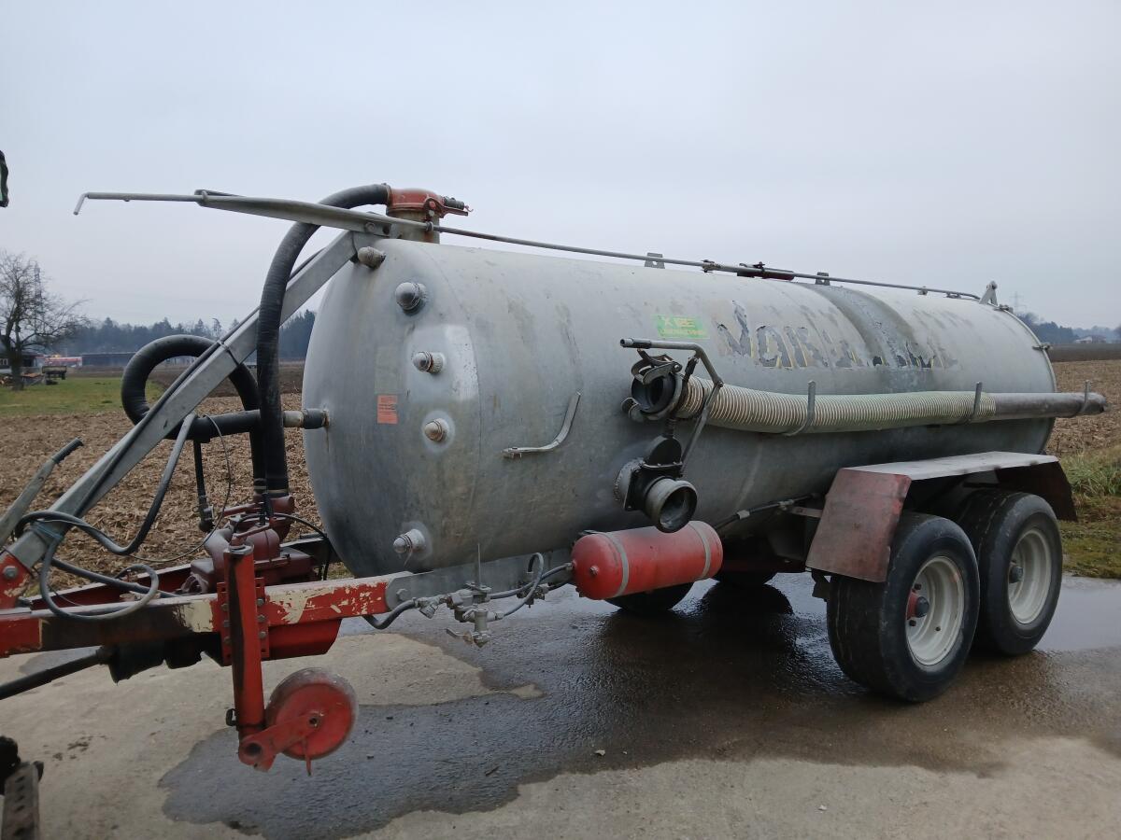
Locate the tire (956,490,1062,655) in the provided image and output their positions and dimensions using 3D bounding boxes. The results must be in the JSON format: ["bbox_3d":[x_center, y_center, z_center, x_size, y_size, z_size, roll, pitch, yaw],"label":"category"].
[{"bbox_3d":[2.515,0.862,4.801,0.878,0.878,0.345,-4,5,-37],"label":"tire"}]

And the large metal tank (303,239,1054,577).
[{"bbox_3d":[1.056,-0.086,4.820,4.943,1.424,1.424,-2,4,-37],"label":"large metal tank"}]

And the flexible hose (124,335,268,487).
[{"bbox_3d":[-1.315,-0.032,3.058,0.530,0.580,0.265,-4,5,-37],"label":"flexible hose"}]

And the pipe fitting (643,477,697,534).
[{"bbox_3d":[0.427,0.339,3.359,0.207,0.207,0.149,-4,5,-37],"label":"pipe fitting"}]

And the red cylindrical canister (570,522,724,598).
[{"bbox_3d":[0.377,0.585,3.545,0.762,0.253,0.253,-2,4,-37],"label":"red cylindrical canister"}]

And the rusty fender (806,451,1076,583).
[{"bbox_3d":[2.106,0.431,4.448,1.971,0.455,0.364,-2,4,-37],"label":"rusty fender"}]

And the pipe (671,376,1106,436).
[{"bbox_3d":[2.080,-0.083,4.541,4.082,0.265,0.207,-1,4,-37],"label":"pipe"}]

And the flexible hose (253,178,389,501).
[{"bbox_3d":[-0.899,-0.332,3.249,0.613,1.242,0.215,-4,5,-37],"label":"flexible hose"}]

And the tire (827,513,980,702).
[{"bbox_3d":[1.723,0.921,4.205,0.878,0.878,0.345,-4,5,-37],"label":"tire"}]

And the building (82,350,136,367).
[{"bbox_3d":[-132.448,-18.029,250.000,20.000,4.600,10.000,-3,5,-28],"label":"building"}]

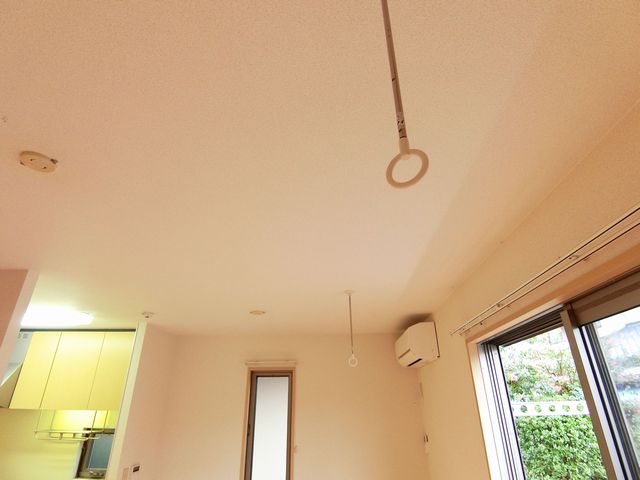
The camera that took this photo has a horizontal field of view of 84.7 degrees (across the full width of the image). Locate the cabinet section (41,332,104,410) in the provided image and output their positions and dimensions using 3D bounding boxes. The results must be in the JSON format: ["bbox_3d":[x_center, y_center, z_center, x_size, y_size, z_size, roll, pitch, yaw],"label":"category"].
[{"bbox_3d":[-2.361,1.325,3.563,0.465,0.691,0.370,-2,-24,4],"label":"cabinet section"}]

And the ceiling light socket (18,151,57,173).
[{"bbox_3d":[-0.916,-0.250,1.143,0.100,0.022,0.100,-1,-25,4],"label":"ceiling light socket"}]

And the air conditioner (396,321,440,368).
[{"bbox_3d":[0.892,1.003,3.291,0.225,0.293,0.797,-1,-25,4],"label":"air conditioner"}]

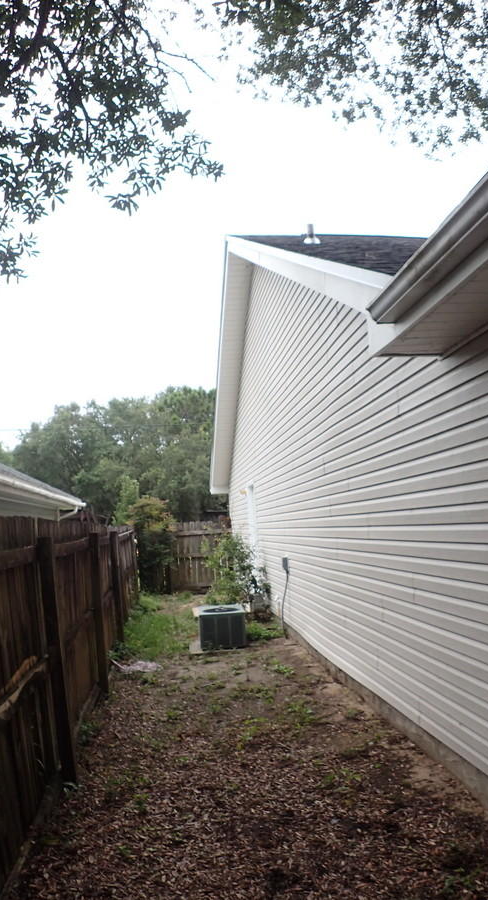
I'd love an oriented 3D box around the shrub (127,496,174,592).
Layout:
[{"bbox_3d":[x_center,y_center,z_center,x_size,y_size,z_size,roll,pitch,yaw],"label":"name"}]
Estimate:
[{"bbox_3d":[-2.343,2.361,21.800,1.150,2.350,1.180,-3,-5,-5],"label":"shrub"}]

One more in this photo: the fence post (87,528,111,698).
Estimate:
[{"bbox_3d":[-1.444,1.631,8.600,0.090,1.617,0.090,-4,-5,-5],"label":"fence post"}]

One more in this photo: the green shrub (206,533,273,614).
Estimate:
[{"bbox_3d":[-0.123,2.277,16.200,1.120,1.480,1.120,-3,-5,-5],"label":"green shrub"}]

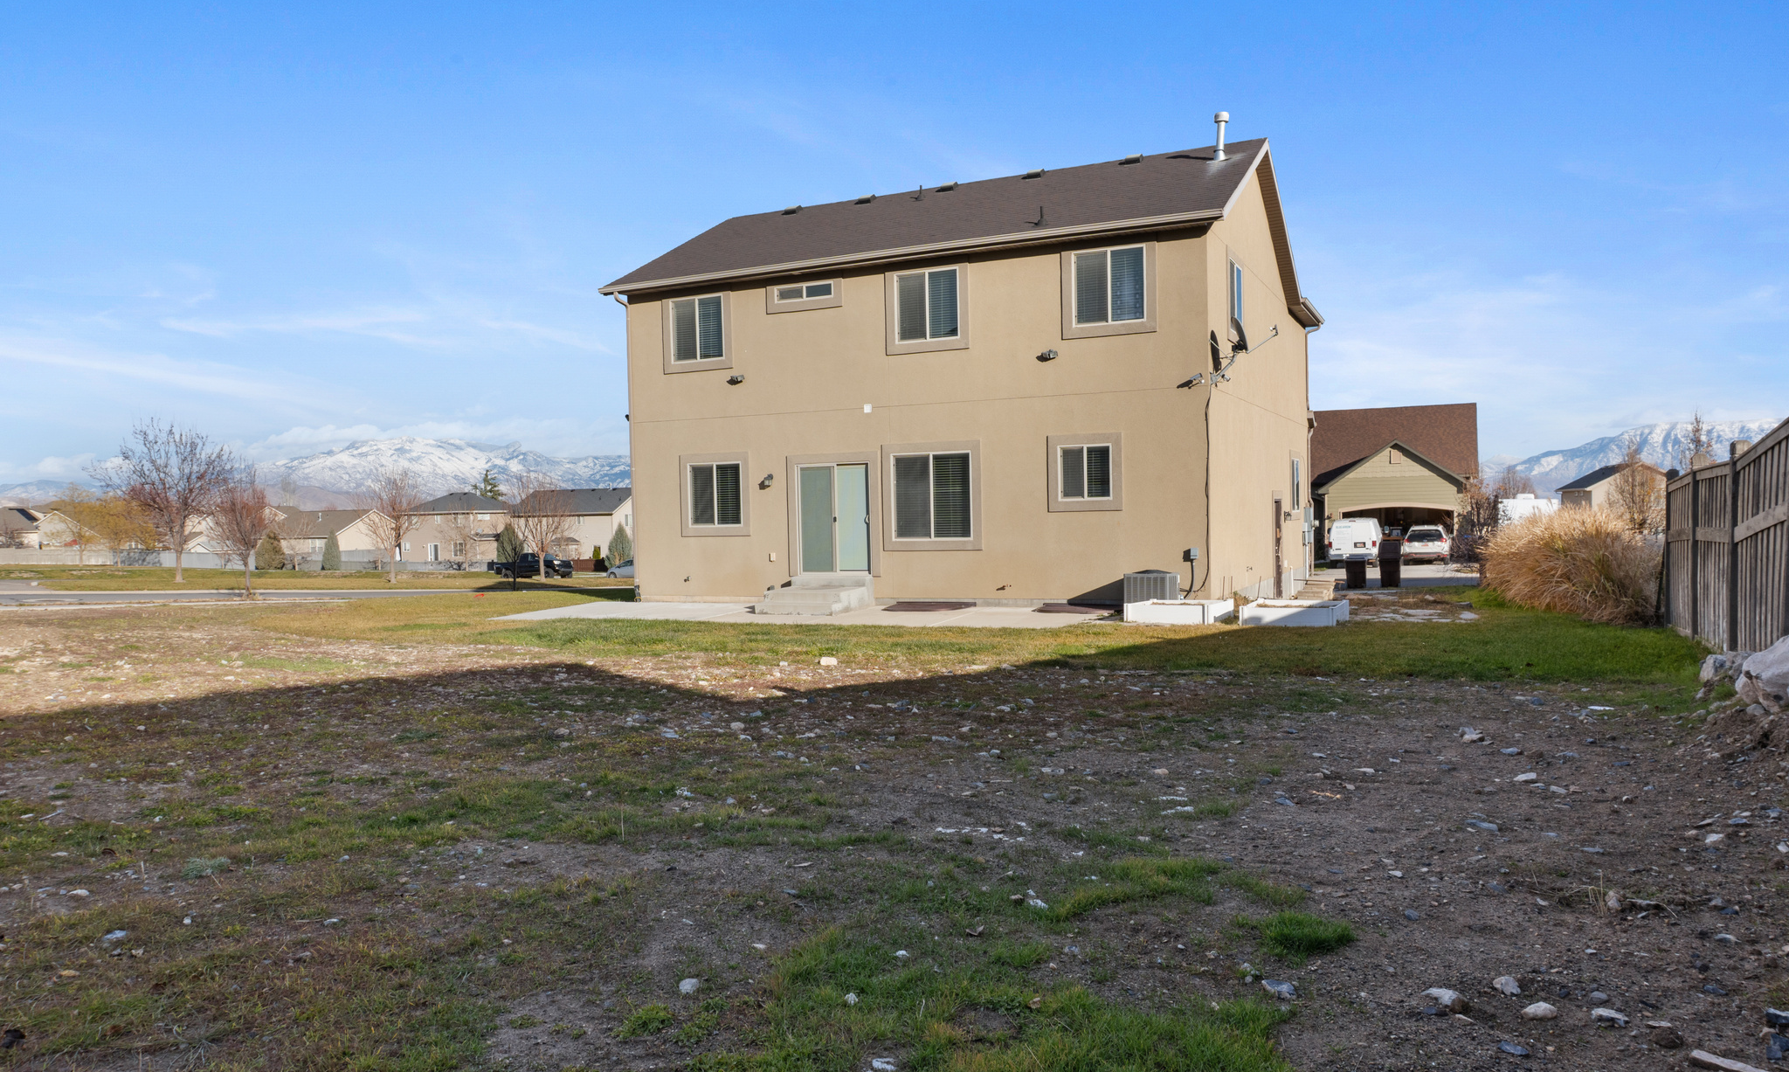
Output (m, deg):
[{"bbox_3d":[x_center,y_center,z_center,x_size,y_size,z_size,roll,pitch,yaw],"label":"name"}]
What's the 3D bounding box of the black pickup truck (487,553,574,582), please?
[{"bbox_3d":[-25.595,2.196,84.000,5.350,1.870,1.920,-1,2,26],"label":"black pickup truck"}]

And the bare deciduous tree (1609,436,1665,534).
[{"bbox_3d":[38.618,-2.472,62.000,2.600,5.524,2.600,0,2,32],"label":"bare deciduous tree"}]

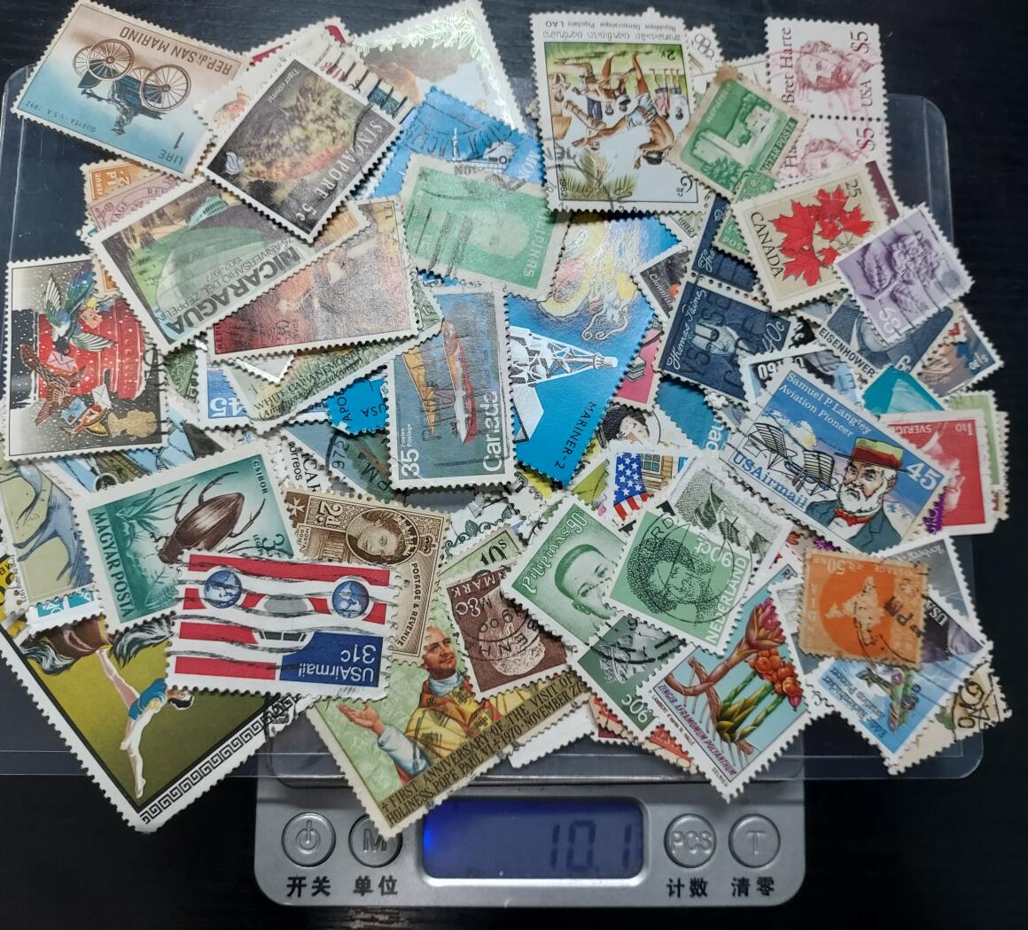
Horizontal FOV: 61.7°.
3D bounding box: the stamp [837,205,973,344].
[{"bbox_3d":[0.082,-0.040,0.179,0.024,0.001,0.020,-32,85,-6],"label":"stamp"}]

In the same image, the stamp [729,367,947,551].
[{"bbox_3d":[0.062,0.001,0.165,0.039,0.001,0.025,36,82,3],"label":"stamp"}]

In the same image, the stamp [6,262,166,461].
[{"bbox_3d":[-0.084,-0.022,0.169,0.029,0.001,0.040,-5,82,-3],"label":"stamp"}]

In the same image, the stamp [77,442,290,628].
[{"bbox_3d":[-0.060,0.013,0.159,0.036,0.001,0.025,-19,83,-5],"label":"stamp"}]

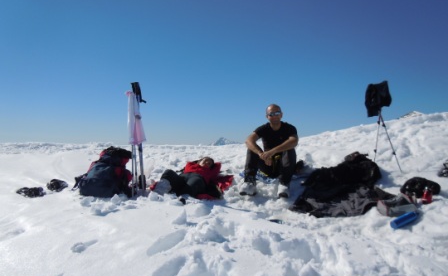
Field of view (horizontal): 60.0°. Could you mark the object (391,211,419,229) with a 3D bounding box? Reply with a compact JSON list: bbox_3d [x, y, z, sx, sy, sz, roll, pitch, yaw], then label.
[{"bbox_3d":[1.400,0.635,3.000,0.225,0.069,0.069,-18,6,-21],"label":"object"}]

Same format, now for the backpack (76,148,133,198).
[{"bbox_3d":[-1.330,0.370,4.250,0.500,0.550,0.380,0,0,12],"label":"backpack"}]

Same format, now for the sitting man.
[{"bbox_3d":[0.520,0.115,4.400,0.620,1.020,0.760,0,0,12],"label":"sitting man"}]

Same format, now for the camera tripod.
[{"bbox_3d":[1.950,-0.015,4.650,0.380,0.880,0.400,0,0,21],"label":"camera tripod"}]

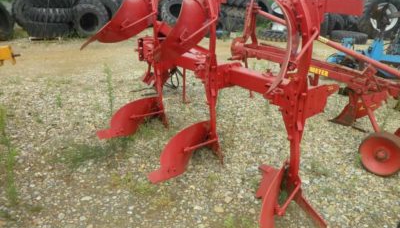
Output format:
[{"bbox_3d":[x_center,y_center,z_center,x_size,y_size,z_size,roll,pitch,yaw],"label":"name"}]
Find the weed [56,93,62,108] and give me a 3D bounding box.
[{"bbox_3d":[-1.989,-0.190,4.421,0.072,0.223,0.068,1,20,0],"label":"weed"}]

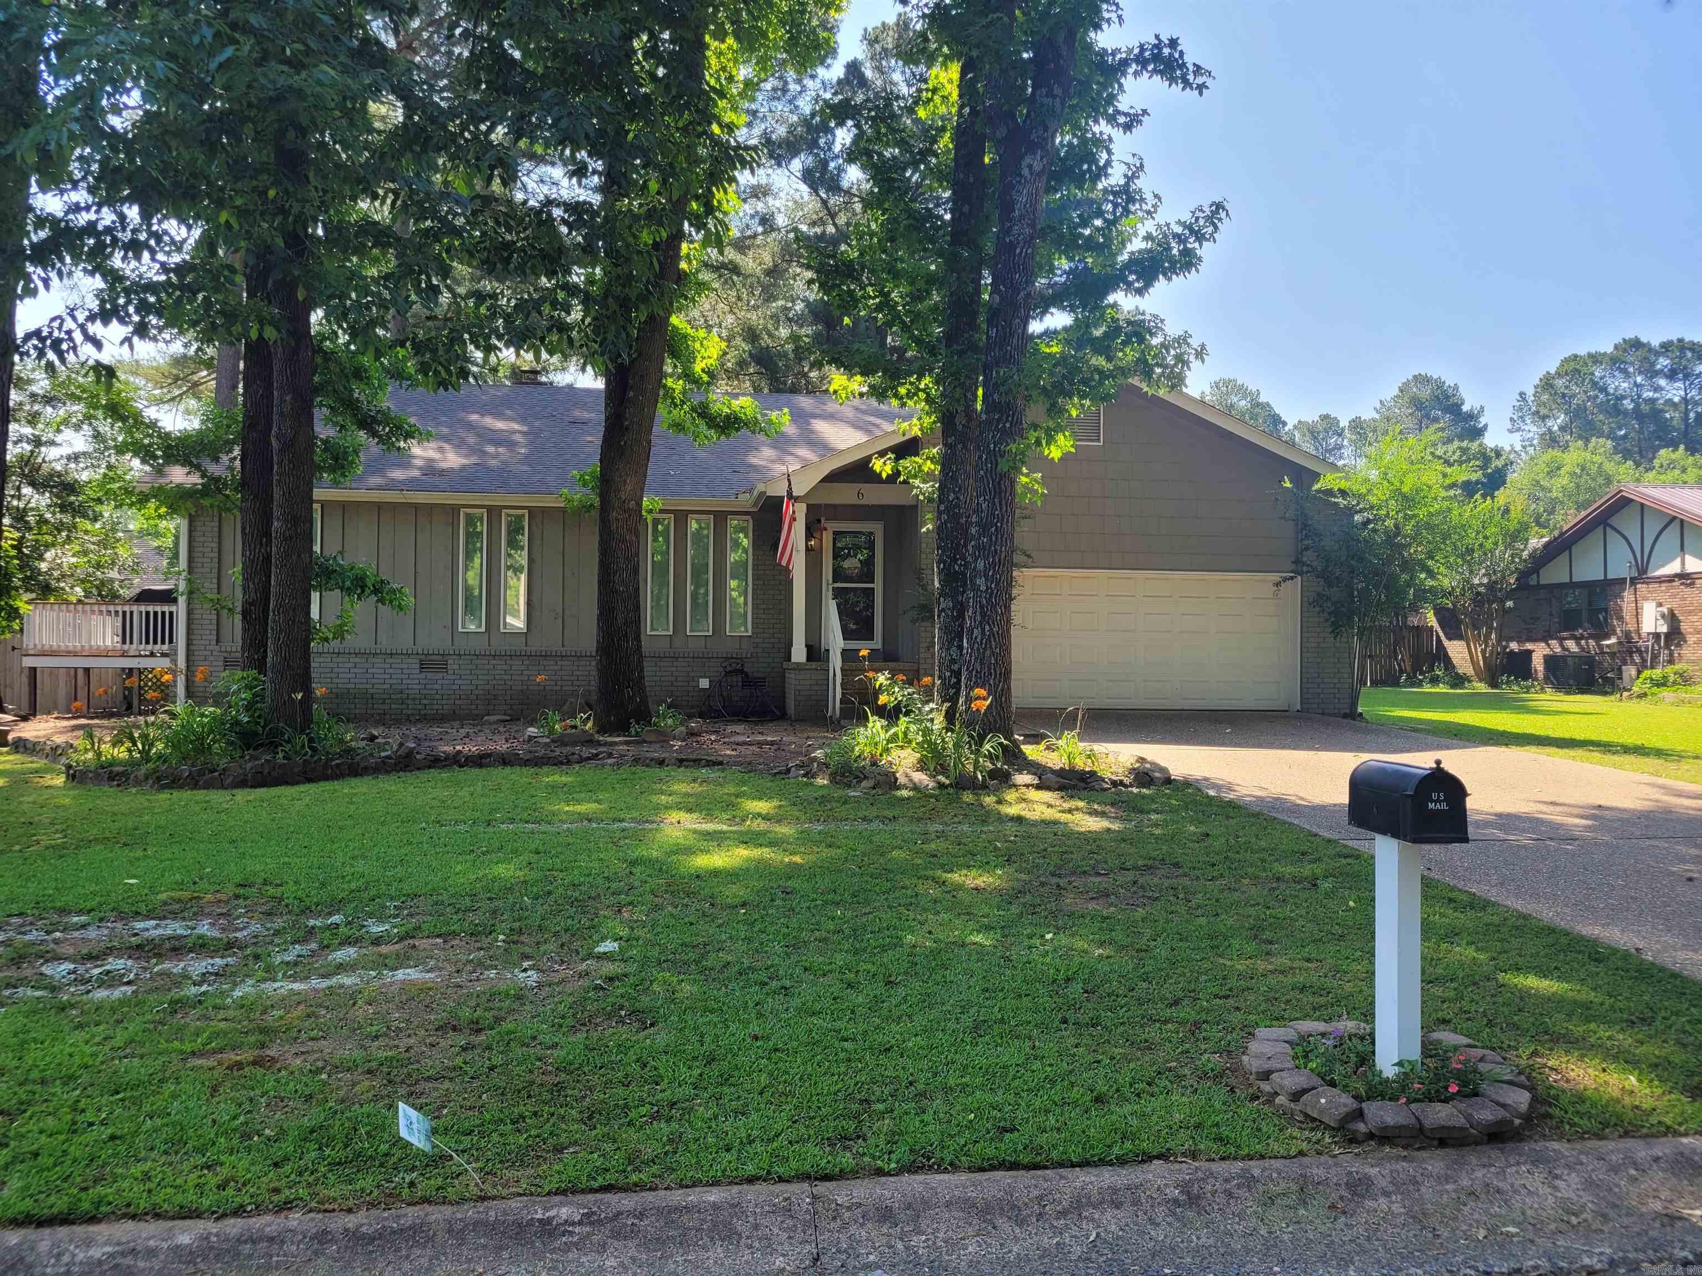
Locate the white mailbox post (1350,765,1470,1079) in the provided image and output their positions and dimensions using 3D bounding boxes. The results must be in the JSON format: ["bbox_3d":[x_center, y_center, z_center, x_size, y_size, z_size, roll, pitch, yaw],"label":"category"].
[{"bbox_3d":[1.975,1.001,4.570,0.220,1.160,0.480,1,-1,-5],"label":"white mailbox post"}]

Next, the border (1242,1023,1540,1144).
[{"bbox_3d":[1.928,1.595,4.640,0.980,0.140,0.990,1,-1,-5],"label":"border"}]

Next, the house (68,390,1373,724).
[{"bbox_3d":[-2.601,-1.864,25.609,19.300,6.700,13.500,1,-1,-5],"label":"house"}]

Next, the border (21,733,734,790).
[{"bbox_3d":[-5.886,1.407,14.547,8.960,0.340,3.400,1,-1,-5],"label":"border"}]

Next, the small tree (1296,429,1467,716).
[{"bbox_3d":[8.290,-1.030,20.000,2.700,4.500,2.600,1,-1,-5],"label":"small tree"}]

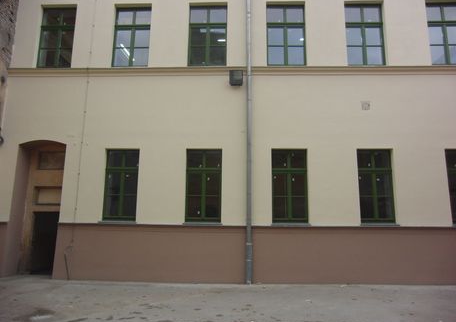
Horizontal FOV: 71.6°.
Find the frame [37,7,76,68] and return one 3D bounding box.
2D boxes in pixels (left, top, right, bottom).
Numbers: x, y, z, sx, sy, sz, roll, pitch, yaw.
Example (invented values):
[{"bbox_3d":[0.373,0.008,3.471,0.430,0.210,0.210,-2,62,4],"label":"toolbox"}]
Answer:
[{"bbox_3d":[-5.132,-3.720,9.624,1.101,1.985,0.100,0,-9,2],"label":"frame"}]

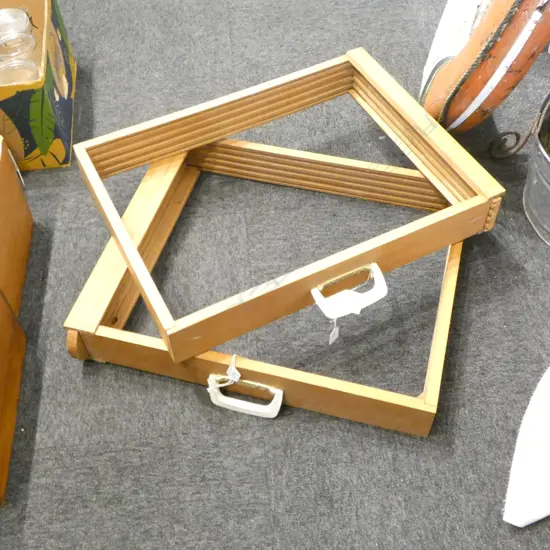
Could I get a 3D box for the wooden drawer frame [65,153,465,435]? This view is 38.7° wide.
[{"bbox_3d":[0.009,-0.001,1.498,0.650,0.090,0.599,11,52,10],"label":"wooden drawer frame"}]

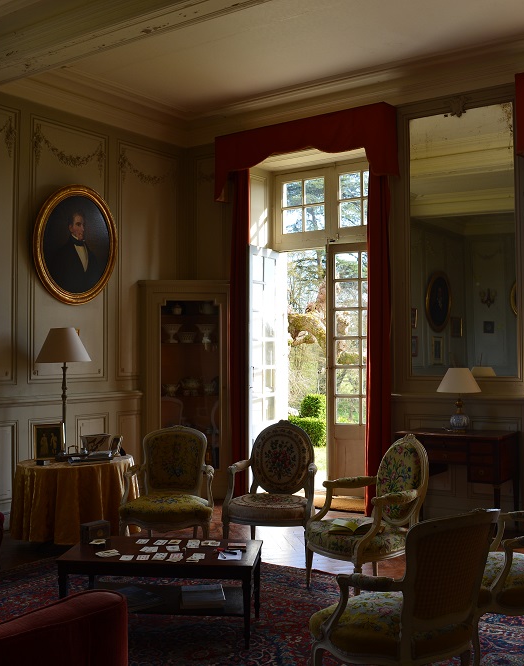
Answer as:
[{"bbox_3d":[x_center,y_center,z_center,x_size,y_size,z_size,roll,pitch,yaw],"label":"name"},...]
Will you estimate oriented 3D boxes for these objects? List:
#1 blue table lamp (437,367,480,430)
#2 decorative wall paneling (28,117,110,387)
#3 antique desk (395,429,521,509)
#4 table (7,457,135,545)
[{"bbox_3d":[1.512,0.517,5.734,0.348,0.493,0.348,-1,-1,36],"label":"blue table lamp"},{"bbox_3d":[-1.768,-0.729,6.942,0.060,2.390,0.890,-2,-2,38],"label":"decorative wall paneling"},{"bbox_3d":[1.501,1.150,5.713,0.797,0.787,0.551,-1,-1,36],"label":"antique desk"},{"bbox_3d":[-1.416,1.247,5.747,0.943,0.602,0.943,0,-1,0],"label":"table"}]

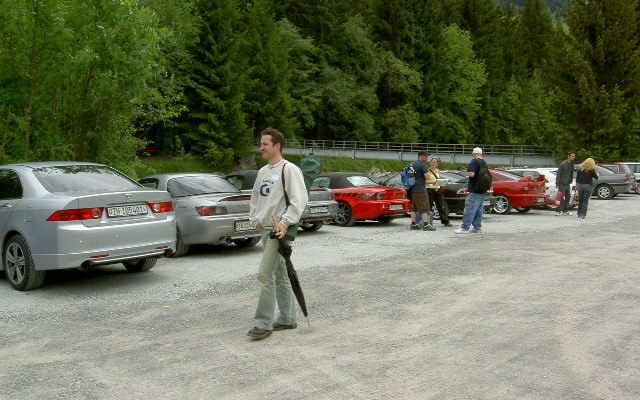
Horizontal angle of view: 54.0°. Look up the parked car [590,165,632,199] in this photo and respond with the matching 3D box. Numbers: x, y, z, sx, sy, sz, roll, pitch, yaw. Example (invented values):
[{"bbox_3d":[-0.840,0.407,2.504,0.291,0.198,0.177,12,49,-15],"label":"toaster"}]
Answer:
[{"bbox_3d":[11.324,-0.803,27.679,4.500,1.420,1.730,2,4,33],"label":"parked car"}]

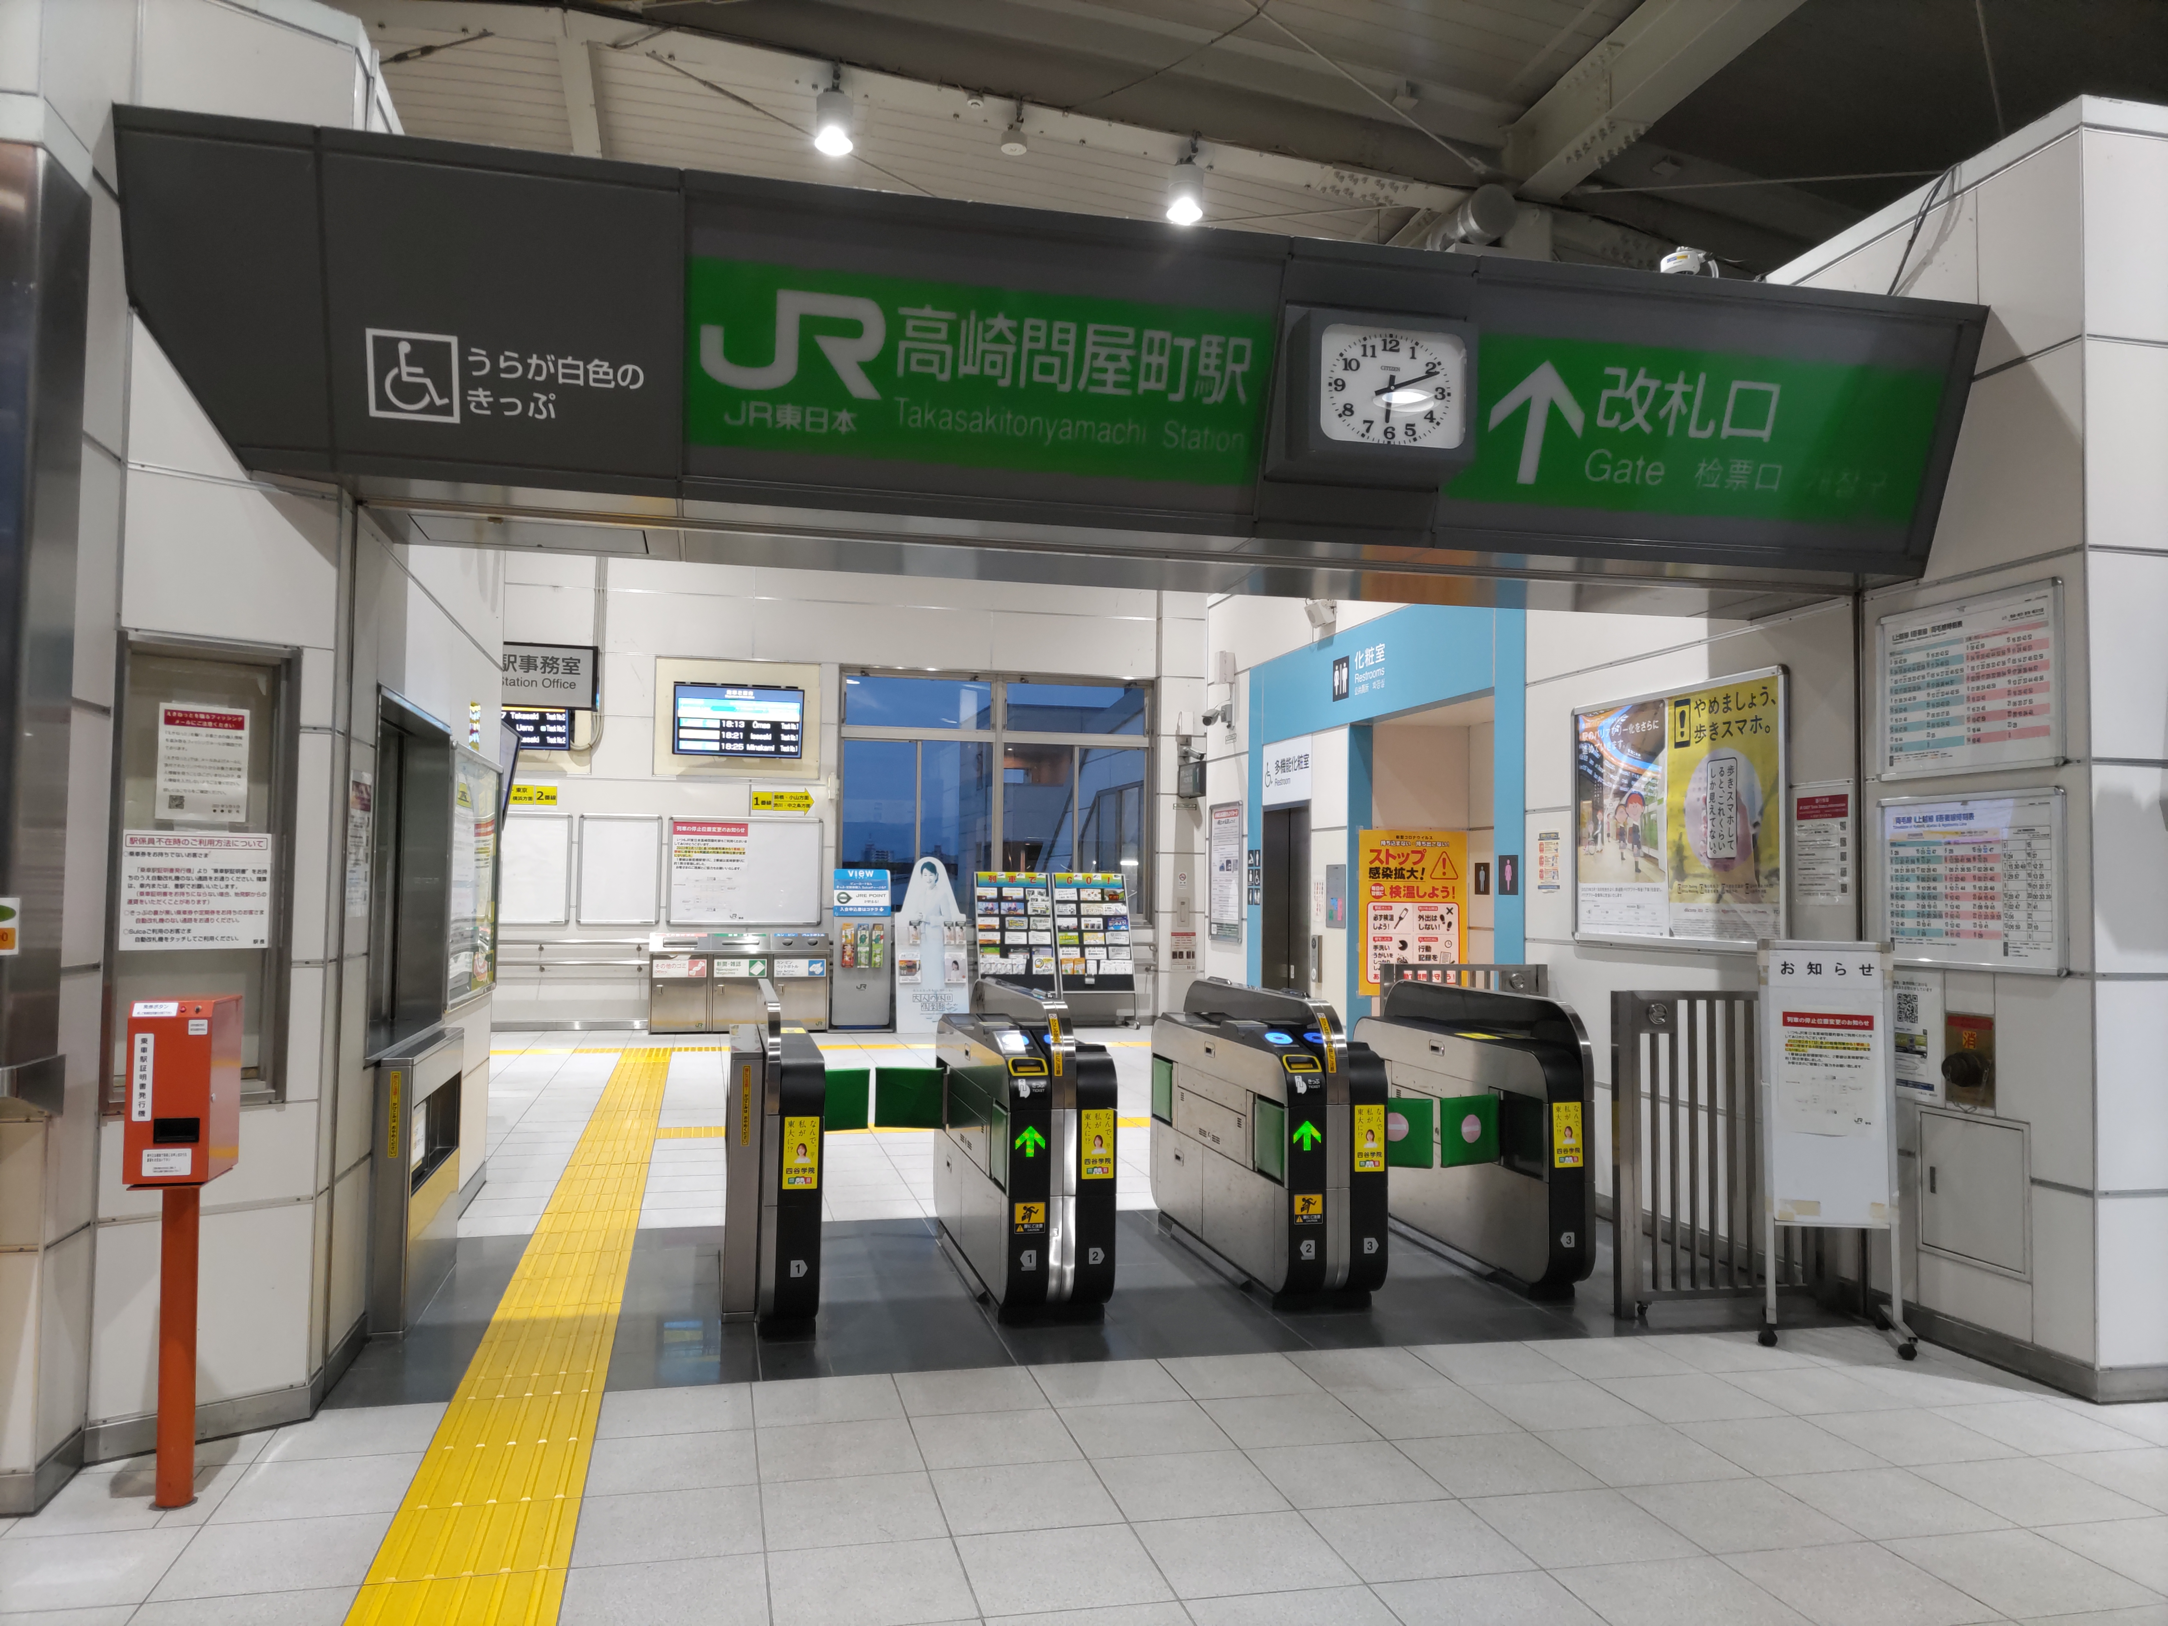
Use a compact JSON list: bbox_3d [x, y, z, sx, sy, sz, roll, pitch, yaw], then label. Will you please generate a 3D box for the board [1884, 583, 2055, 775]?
[{"bbox_3d":[2.820,-0.399,5.212,0.024,0.555,0.755,1,-3,-13],"label":"board"}]

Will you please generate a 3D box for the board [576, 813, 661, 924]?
[{"bbox_3d":[-4.522,0.549,15.865,0.765,1.050,0.035,1,-3,-13],"label":"board"}]

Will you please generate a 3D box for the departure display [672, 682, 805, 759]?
[{"bbox_3d":[-3.385,-0.899,15.949,1.230,0.690,0.110,1,-3,-13],"label":"departure display"}]

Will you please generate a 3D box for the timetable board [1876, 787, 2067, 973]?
[{"bbox_3d":[2.810,0.223,5.185,0.024,0.556,0.760,1,-3,-13],"label":"timetable board"}]

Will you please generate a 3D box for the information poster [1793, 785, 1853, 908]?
[{"bbox_3d":[2.620,0.117,5.790,0.010,0.425,0.315,1,-3,-13],"label":"information poster"}]

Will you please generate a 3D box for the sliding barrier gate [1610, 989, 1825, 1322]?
[{"bbox_3d":[2.201,1.171,5.656,0.797,1.102,0.070,1,-3,-13],"label":"sliding barrier gate"}]

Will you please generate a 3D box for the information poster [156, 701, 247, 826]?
[{"bbox_3d":[-2.278,-0.126,4.216,0.210,0.297,0.010,3,-4,-42],"label":"information poster"}]

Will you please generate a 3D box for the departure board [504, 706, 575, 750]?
[{"bbox_3d":[-5.411,-0.923,15.174,1.210,0.680,0.100,1,9,-13],"label":"departure board"}]

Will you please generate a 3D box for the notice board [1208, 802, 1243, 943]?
[{"bbox_3d":[1.068,0.456,12.428,0.035,1.050,0.775,1,-3,-13],"label":"notice board"}]

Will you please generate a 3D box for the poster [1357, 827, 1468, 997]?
[{"bbox_3d":[2.056,0.625,10.161,0.728,1.030,0.012,1,-3,-13],"label":"poster"}]

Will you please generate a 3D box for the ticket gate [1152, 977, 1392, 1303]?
[{"bbox_3d":[0.657,1.203,6.228,0.355,1.055,1.710,1,-3,-13],"label":"ticket gate"}]

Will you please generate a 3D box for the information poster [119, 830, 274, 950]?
[{"bbox_3d":[-2.266,0.201,4.169,0.347,0.299,0.008,3,-4,-43],"label":"information poster"}]

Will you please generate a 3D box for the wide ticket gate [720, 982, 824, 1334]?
[{"bbox_3d":[-1.158,1.166,5.952,0.297,1.047,1.648,1,-3,-13],"label":"wide ticket gate"}]

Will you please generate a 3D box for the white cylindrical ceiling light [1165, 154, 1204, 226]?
[{"bbox_3d":[0.669,-4.135,10.809,0.242,0.387,0.242,1,-3,0],"label":"white cylindrical ceiling light"}]

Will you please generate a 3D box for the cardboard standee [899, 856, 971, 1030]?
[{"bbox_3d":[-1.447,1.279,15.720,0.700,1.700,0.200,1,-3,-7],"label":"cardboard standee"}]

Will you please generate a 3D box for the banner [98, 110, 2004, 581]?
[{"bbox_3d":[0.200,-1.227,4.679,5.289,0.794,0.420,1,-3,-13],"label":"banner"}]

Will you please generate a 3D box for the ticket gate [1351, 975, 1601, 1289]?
[{"bbox_3d":[1.485,1.224,6.424,0.187,1.055,1.720,1,-3,-13],"label":"ticket gate"}]

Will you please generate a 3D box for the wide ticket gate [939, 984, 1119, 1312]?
[{"bbox_3d":[-0.260,1.179,6.012,0.357,1.055,1.720,1,-3,-13],"label":"wide ticket gate"}]

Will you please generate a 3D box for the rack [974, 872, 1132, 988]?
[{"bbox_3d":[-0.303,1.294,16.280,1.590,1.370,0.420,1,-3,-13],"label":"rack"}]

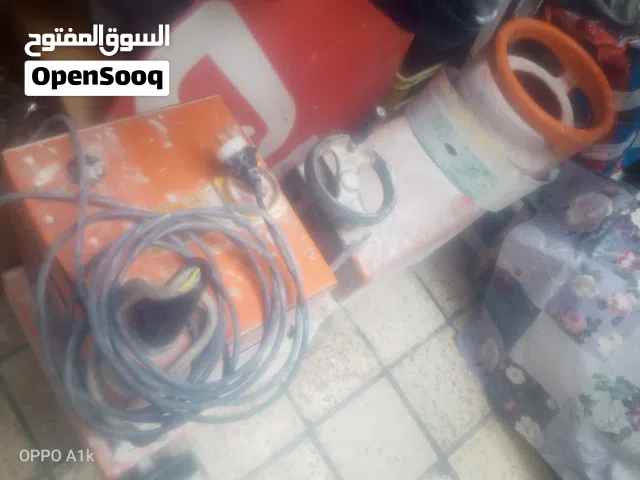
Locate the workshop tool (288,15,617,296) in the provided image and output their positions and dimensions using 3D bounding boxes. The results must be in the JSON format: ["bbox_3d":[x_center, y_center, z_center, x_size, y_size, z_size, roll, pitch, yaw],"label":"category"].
[{"bbox_3d":[0.300,-0.200,1.205,0.706,0.431,0.344,-29,80,-29],"label":"workshop tool"}]

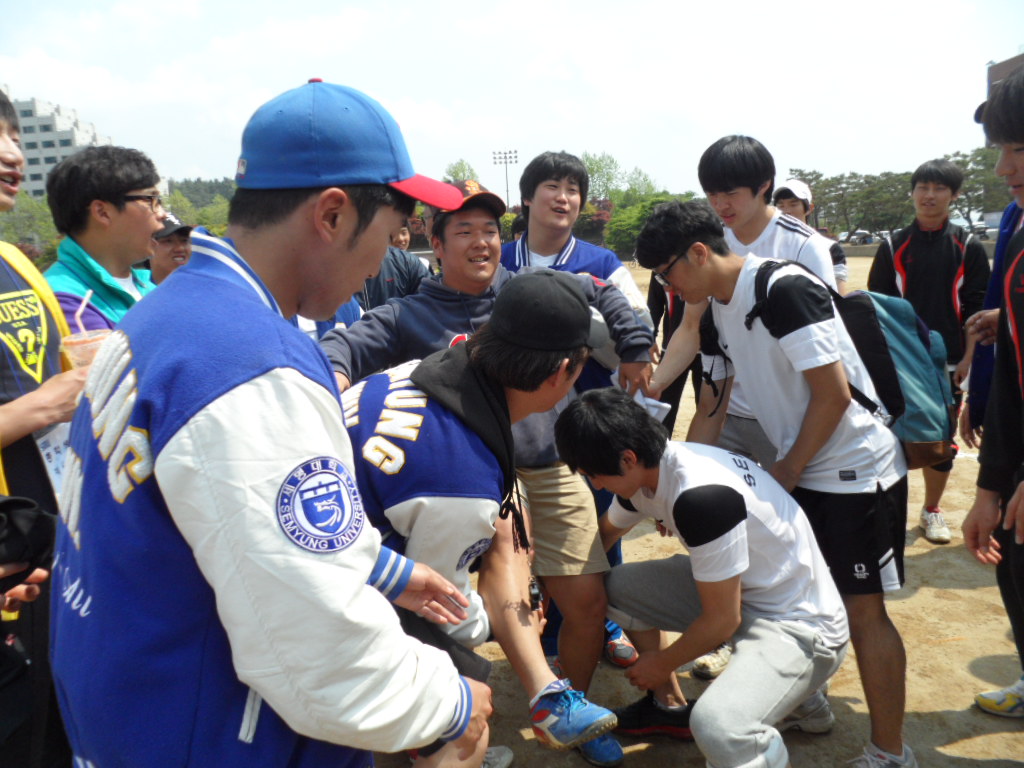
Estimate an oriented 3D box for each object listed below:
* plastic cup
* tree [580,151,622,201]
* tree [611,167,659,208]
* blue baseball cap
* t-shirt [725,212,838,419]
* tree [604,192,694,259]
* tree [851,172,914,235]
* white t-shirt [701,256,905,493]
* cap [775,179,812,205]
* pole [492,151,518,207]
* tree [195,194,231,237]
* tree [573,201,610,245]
[{"bbox_3d":[-0.650,-0.015,1.200,0.092,0.125,0.092,-7,11,1],"label":"plastic cup"},{"bbox_3d":[6.670,-14.550,60.000,4.000,7.300,4.000,-2,11,0],"label":"tree"},{"bbox_3d":[9.079,-13.155,57.000,3.800,5.800,3.800,-2,11,0],"label":"tree"},{"bbox_3d":[-0.198,-0.285,0.920,0.270,0.150,0.180,-8,12,-29],"label":"blue baseball cap"},{"bbox_3d":[0.738,-0.197,2.180,0.480,0.620,0.300,8,29,40],"label":"t-shirt"},{"bbox_3d":[7.744,-8.806,43.000,5.200,3.900,4.800,-2,11,0],"label":"tree"},{"bbox_3d":[24.022,-11.540,50.000,4.500,4.600,4.300,-2,11,0],"label":"tree"},{"bbox_3d":[0.715,-0.026,1.880,0.310,0.600,0.460,-31,15,-6],"label":"white t-shirt"},{"bbox_3d":[1.404,-0.961,3.850,0.180,0.145,0.265,5,15,30],"label":"cap"},{"bbox_3d":[-0.614,-25.189,105.000,3.400,13.500,0.900,-2,11,0],"label":"pole"},{"bbox_3d":[-17.853,-9.600,46.000,3.000,3.800,3.000,-2,11,0],"label":"tree"},{"bbox_3d":[4.675,-9.747,47.000,2.900,3.100,2.800,-2,11,0],"label":"tree"}]

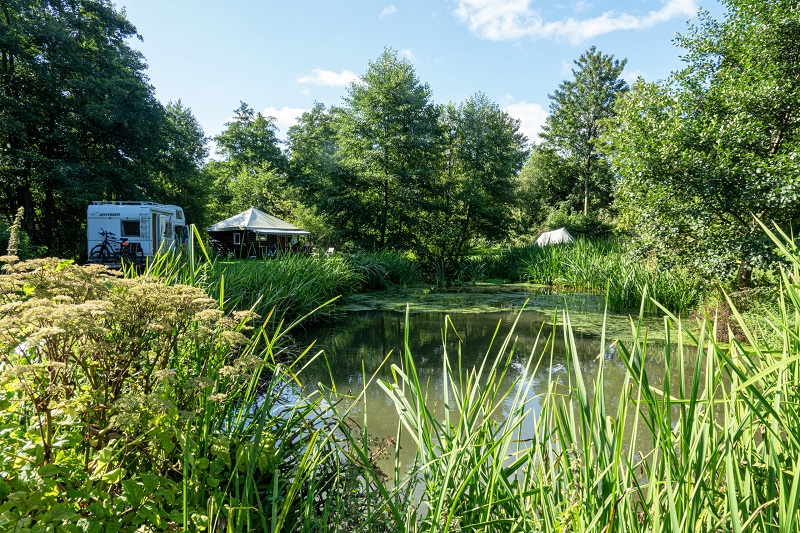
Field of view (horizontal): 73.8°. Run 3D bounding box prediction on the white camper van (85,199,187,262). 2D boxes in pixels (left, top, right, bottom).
[{"bbox_3d":[-11.137,-1.030,23.251,2.280,2.880,5.900,0,3,-8],"label":"white camper van"}]

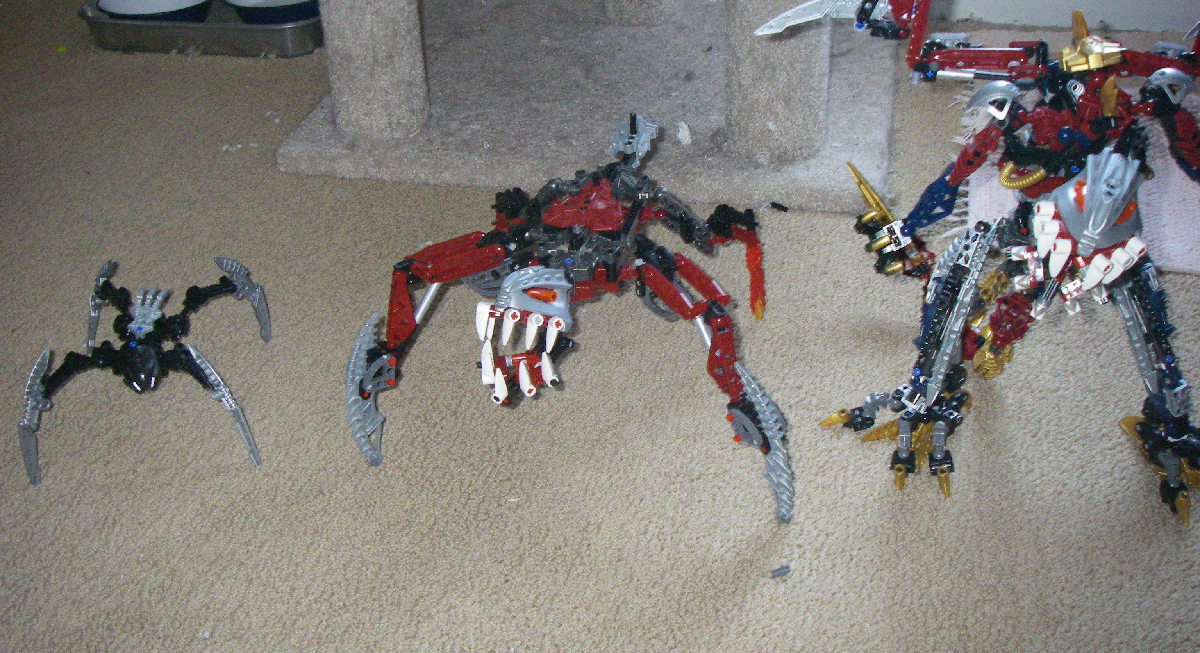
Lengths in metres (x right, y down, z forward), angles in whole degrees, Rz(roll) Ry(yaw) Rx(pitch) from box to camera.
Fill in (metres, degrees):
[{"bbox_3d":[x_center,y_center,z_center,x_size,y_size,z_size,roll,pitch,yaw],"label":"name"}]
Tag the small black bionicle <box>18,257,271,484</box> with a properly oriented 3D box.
[{"bbox_3d":[-0.281,0.018,0.820,0.139,0.076,0.154,-5,30,-4],"label":"small black bionicle"}]

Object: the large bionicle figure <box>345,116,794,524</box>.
[{"bbox_3d":[0.007,-0.027,0.812,0.264,0.136,0.247,6,31,15],"label":"large bionicle figure"}]

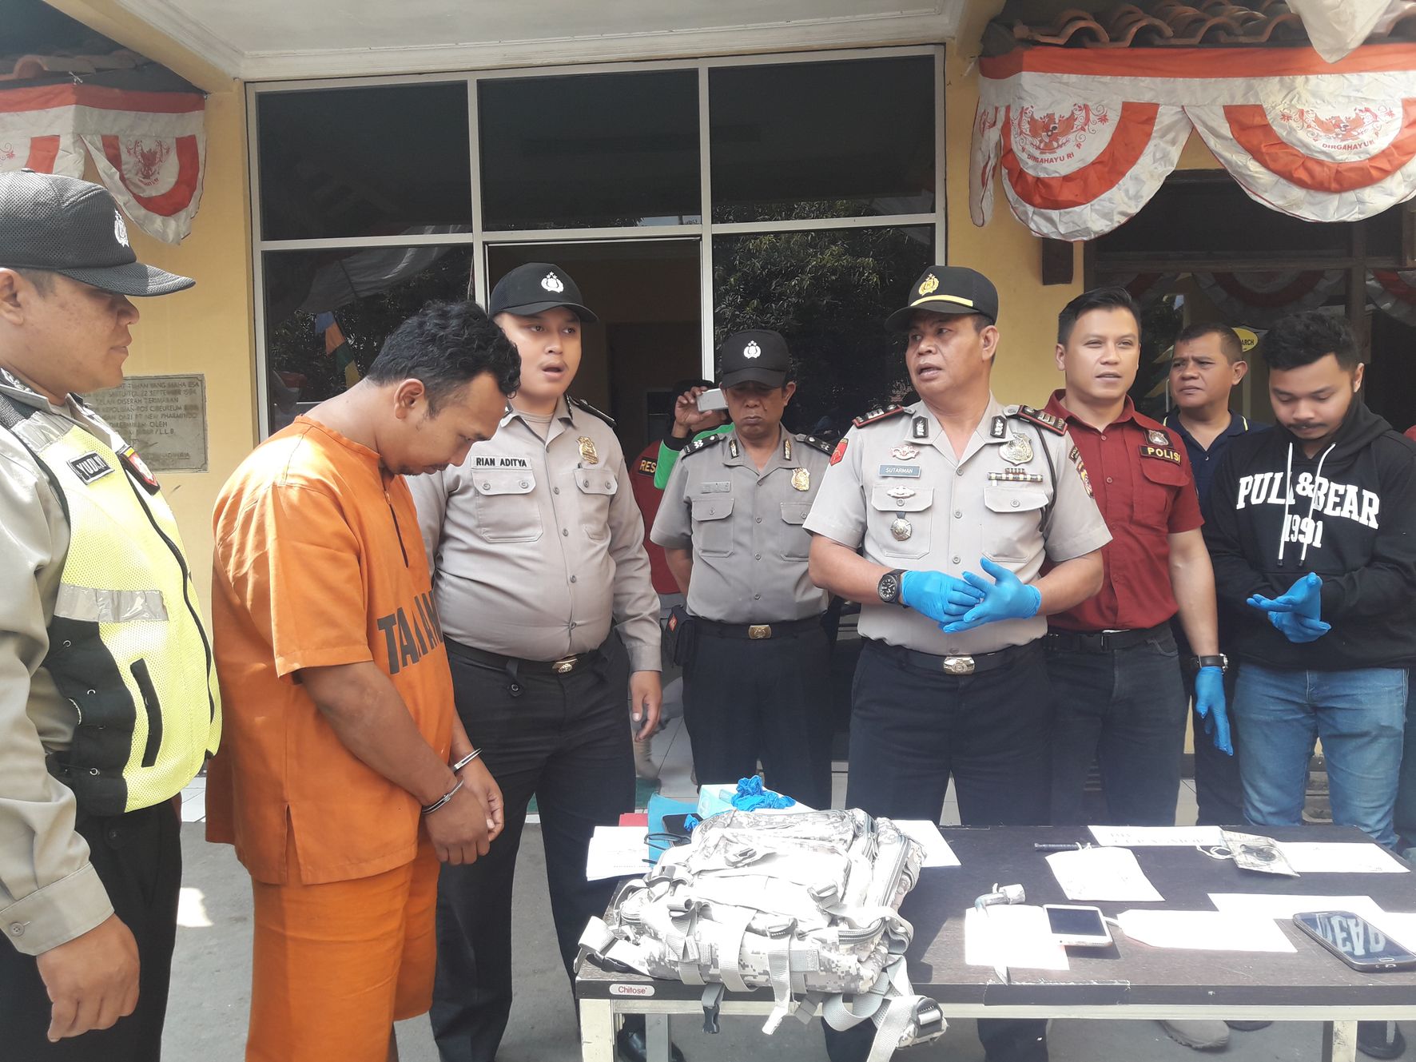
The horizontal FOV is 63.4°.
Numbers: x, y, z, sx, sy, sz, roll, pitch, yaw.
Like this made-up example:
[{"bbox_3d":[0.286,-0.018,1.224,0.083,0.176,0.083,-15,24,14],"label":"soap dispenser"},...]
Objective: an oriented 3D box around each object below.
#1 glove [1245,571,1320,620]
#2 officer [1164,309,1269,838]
[{"bbox_3d":[1.251,0.141,2.488,0.165,0.100,0.110,-2,4,-16],"label":"glove"},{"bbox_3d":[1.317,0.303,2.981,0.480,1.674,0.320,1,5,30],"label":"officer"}]

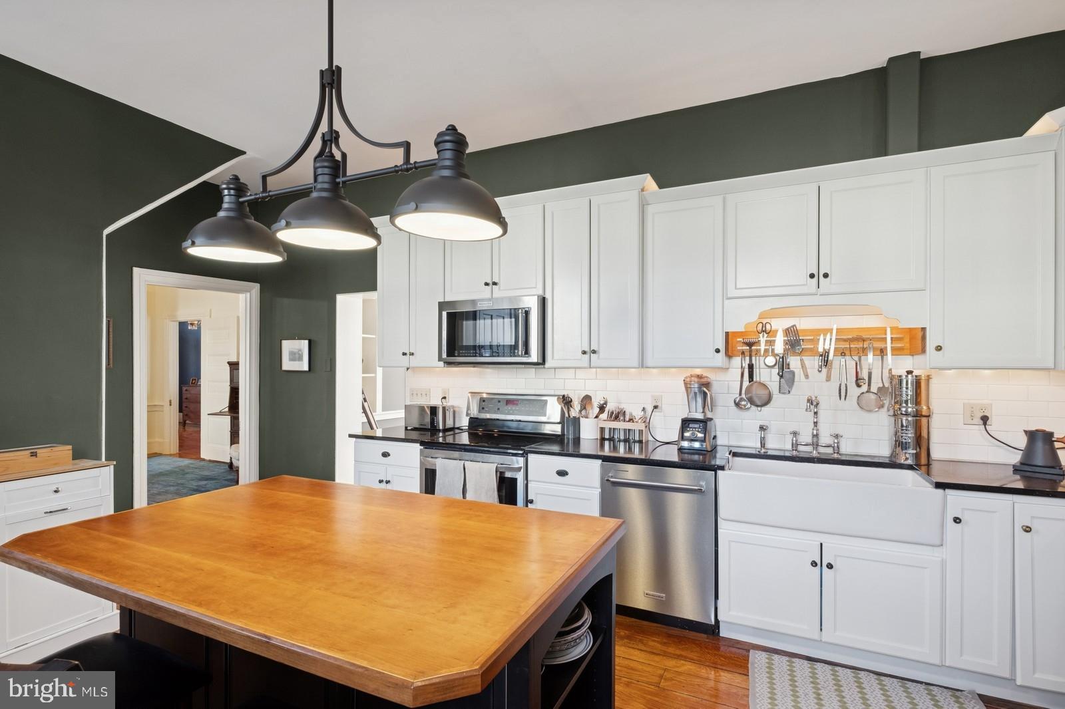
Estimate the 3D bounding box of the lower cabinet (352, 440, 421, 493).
[{"bbox_3d":[-0.892,1.036,3.713,0.605,0.883,0.555,0,0,25],"label":"lower cabinet"}]

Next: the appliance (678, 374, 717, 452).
[{"bbox_3d":[0.980,0.337,2.995,0.200,0.438,0.215,0,0,30],"label":"appliance"}]

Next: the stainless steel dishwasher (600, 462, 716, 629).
[{"bbox_3d":[0.776,0.982,2.925,0.596,0.772,0.610,0,-1,25],"label":"stainless steel dishwasher"}]

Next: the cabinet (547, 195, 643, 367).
[{"bbox_3d":[0.436,-0.441,3.245,0.617,1.037,0.380,0,-1,25],"label":"cabinet"}]

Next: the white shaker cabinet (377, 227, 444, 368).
[{"bbox_3d":[-0.810,-0.434,3.830,0.608,1.037,0.380,0,-1,25],"label":"white shaker cabinet"}]

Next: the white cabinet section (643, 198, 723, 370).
[{"bbox_3d":[0.925,-0.398,3.010,0.450,0.950,0.340,0,0,25],"label":"white cabinet section"}]

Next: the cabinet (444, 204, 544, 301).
[{"bbox_3d":[-0.201,-0.660,3.514,0.762,0.588,0.335,0,0,25],"label":"cabinet"}]

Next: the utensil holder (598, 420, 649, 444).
[{"bbox_3d":[0.590,0.497,3.264,0.295,0.123,0.100,0,0,25],"label":"utensil holder"}]

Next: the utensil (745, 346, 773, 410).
[{"bbox_3d":[1.316,0.134,2.923,0.145,0.385,0.070,0,0,25],"label":"utensil"}]

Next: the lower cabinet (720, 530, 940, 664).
[{"bbox_3d":[1.478,1.111,2.611,0.902,0.460,0.600,0,-1,25],"label":"lower cabinet"}]

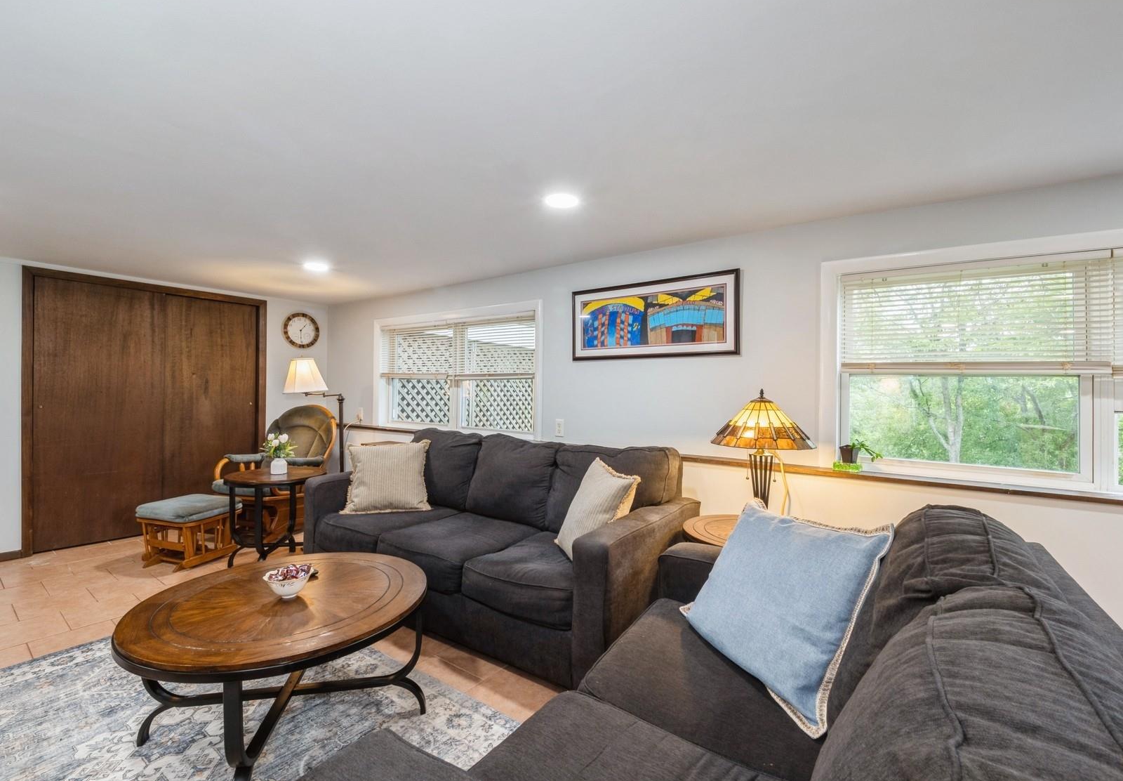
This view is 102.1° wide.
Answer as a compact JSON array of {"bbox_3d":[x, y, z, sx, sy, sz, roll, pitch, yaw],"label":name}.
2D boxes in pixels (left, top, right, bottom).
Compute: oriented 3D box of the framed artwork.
[{"bbox_3d":[0.505,-0.424,2.720,1.070,0.463,0.035,1,0,35],"label":"framed artwork"}]

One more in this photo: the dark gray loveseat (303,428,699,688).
[{"bbox_3d":[-0.470,0.779,2.800,2.250,0.930,0.970,1,0,34],"label":"dark gray loveseat"}]

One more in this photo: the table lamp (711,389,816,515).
[{"bbox_3d":[0.920,0.326,2.100,0.450,0.650,0.450,1,0,23],"label":"table lamp"}]

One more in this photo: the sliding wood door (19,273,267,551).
[{"bbox_3d":[-3.375,0.165,3.845,0.100,2.100,1.530,1,0,41],"label":"sliding wood door"}]

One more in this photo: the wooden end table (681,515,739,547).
[{"bbox_3d":[0.870,0.956,2.110,0.630,0.610,0.630,1,0,23],"label":"wooden end table"}]

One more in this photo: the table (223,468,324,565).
[{"bbox_3d":[-2.090,0.920,3.320,0.640,0.610,0.640,1,0,-32],"label":"table"}]

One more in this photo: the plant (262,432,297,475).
[{"bbox_3d":[-2.065,0.460,3.330,0.225,0.310,0.225,1,0,-32],"label":"plant"}]

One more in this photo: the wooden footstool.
[{"bbox_3d":[-2.710,1.008,3.330,0.480,0.420,0.470,1,0,13],"label":"wooden footstool"}]

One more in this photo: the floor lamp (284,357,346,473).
[{"bbox_3d":[-2.260,0.447,4.280,0.660,1.550,0.380,1,0,8],"label":"floor lamp"}]

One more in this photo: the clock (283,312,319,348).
[{"bbox_3d":[-2.645,-0.617,4.645,0.050,0.375,0.365,1,0,41],"label":"clock"}]

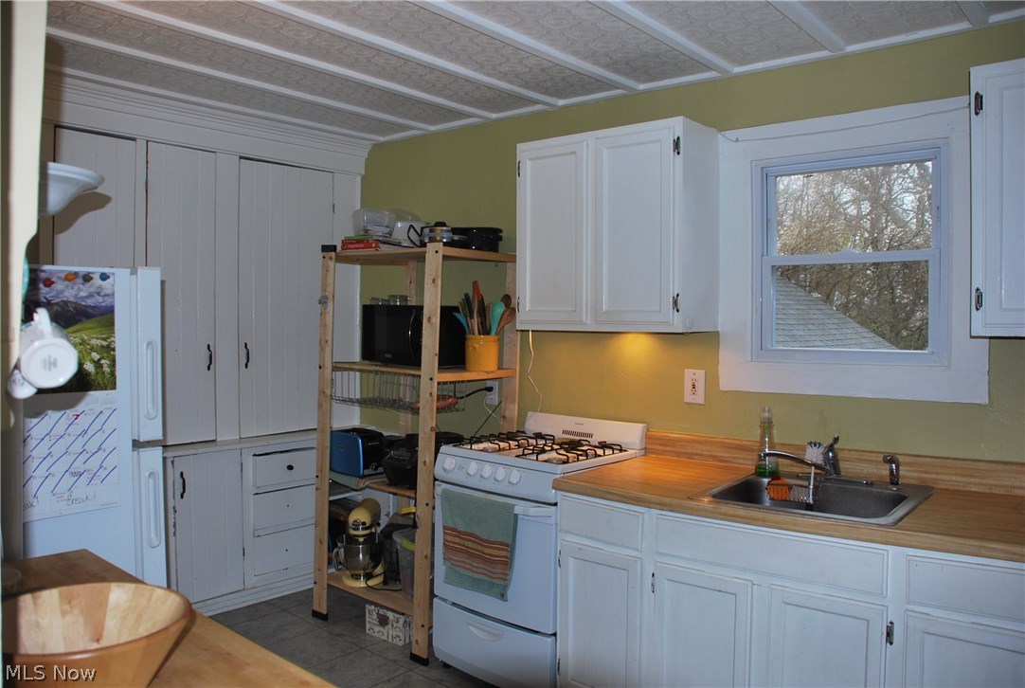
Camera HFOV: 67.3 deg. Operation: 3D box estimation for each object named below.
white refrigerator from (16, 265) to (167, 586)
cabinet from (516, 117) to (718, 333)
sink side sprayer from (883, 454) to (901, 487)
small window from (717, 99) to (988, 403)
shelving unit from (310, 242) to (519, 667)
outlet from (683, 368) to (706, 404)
[{"bbox_3d":[-1.475,0.569,2.095,0.710,1.549,0.740,1,2,41],"label":"white refrigerator"},{"bbox_3d":[0.400,-0.422,3.002,0.709,0.744,0.320,1,2,36],"label":"cabinet"},{"bbox_3d":[1.219,0.404,2.472,0.054,0.100,0.032,-1,2,-30],"label":"sink side sprayer"},{"bbox_3d":[1.141,-0.304,2.669,0.870,0.973,0.080,1,2,36],"label":"small window"},{"bbox_3d":[-0.472,0.436,3.560,0.820,1.730,0.490,1,2,38],"label":"shelving unit"},{"bbox_3d":[0.707,0.165,2.986,0.087,0.131,0.010,1,2,36],"label":"outlet"}]

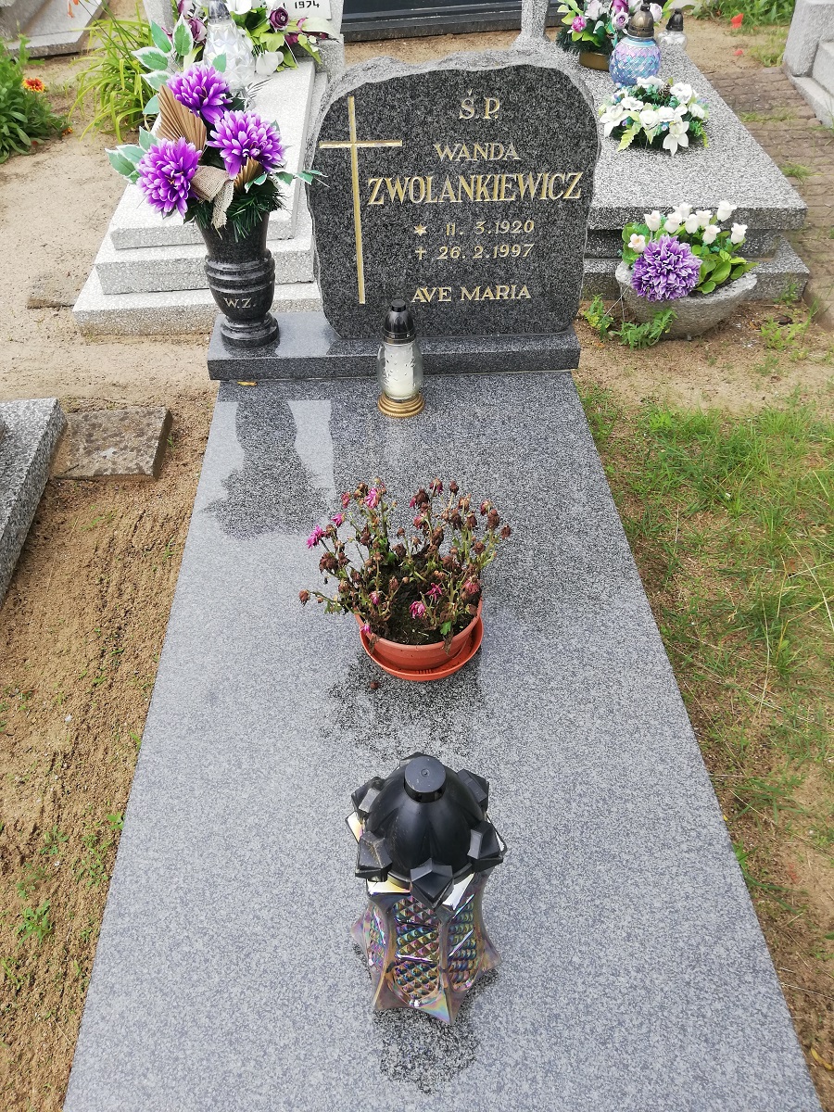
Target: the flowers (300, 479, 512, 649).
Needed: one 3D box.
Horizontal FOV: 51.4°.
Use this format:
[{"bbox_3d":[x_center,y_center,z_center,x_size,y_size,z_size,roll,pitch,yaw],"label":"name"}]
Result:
[{"bbox_3d":[-0.020,0.004,1.432,0.335,0.190,0.260,-2,43,-2],"label":"flowers"}]

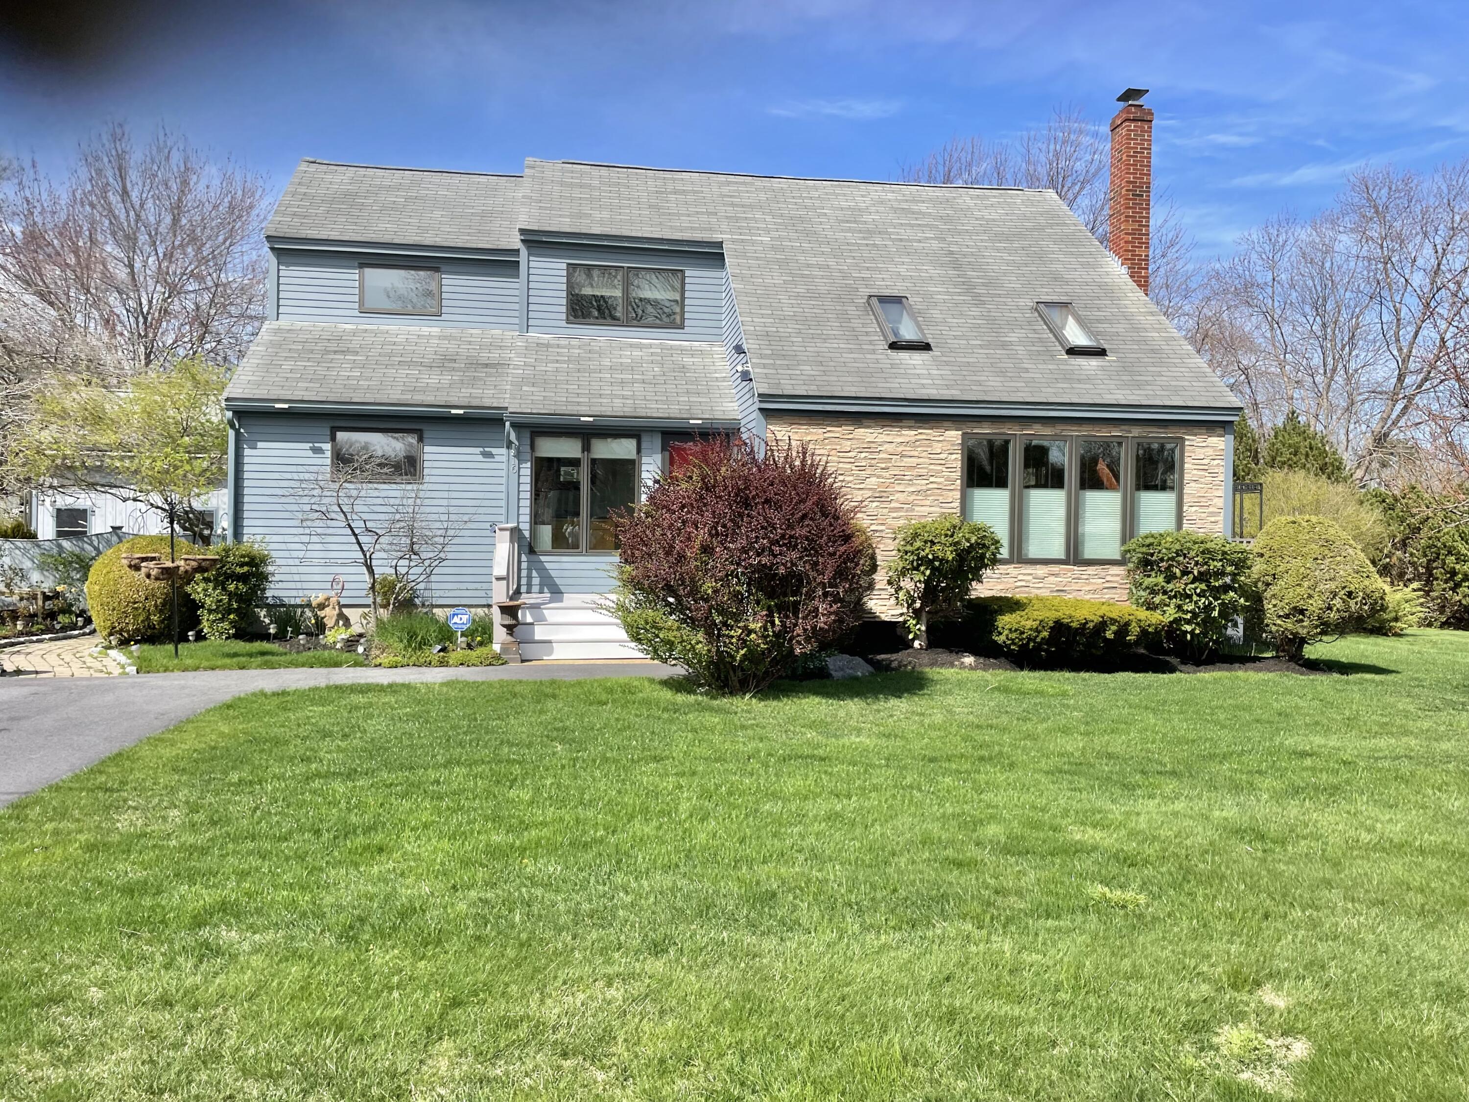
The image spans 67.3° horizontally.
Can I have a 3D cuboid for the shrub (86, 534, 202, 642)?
[{"bbox_3d":[-7.121,0.458,13.350,1.260,1.319,1.260,1,1,-8],"label":"shrub"}]

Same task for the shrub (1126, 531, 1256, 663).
[{"bbox_3d":[5.418,0.540,13.150,1.535,1.586,1.304,1,1,-8],"label":"shrub"}]

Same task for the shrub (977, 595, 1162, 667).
[{"bbox_3d":[3.904,0.880,12.779,2.100,0.738,1.150,0,1,-9],"label":"shrub"}]

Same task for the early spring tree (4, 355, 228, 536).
[{"bbox_3d":[-8.856,-0.971,16.200,3.117,3.800,3.117,1,1,-8],"label":"early spring tree"}]

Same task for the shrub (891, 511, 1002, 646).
[{"bbox_3d":[2.474,0.358,13.000,1.334,1.595,1.201,1,1,-8],"label":"shrub"}]

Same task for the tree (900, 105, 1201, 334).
[{"bbox_3d":[9.263,-5.932,32.204,8.600,14.035,8.000,0,1,-9],"label":"tree"}]

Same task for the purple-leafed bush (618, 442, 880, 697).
[{"bbox_3d":[0.088,0.089,10.393,2.400,2.366,2.200,0,1,-9],"label":"purple-leafed bush"}]

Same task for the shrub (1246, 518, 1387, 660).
[{"bbox_3d":[7.021,0.421,13.257,1.650,1.709,1.550,0,1,-9],"label":"shrub"}]

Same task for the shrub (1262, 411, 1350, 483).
[{"bbox_3d":[12.136,-0.863,23.500,2.126,4.263,2.126,1,1,-8],"label":"shrub"}]

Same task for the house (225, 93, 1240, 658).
[{"bbox_3d":[-0.645,-2.828,17.376,12.807,7.914,9.797,0,1,-9],"label":"house"}]

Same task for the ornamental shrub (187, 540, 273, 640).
[{"bbox_3d":[-6.210,0.485,13.600,0.981,1.237,0.932,1,1,-8],"label":"ornamental shrub"}]

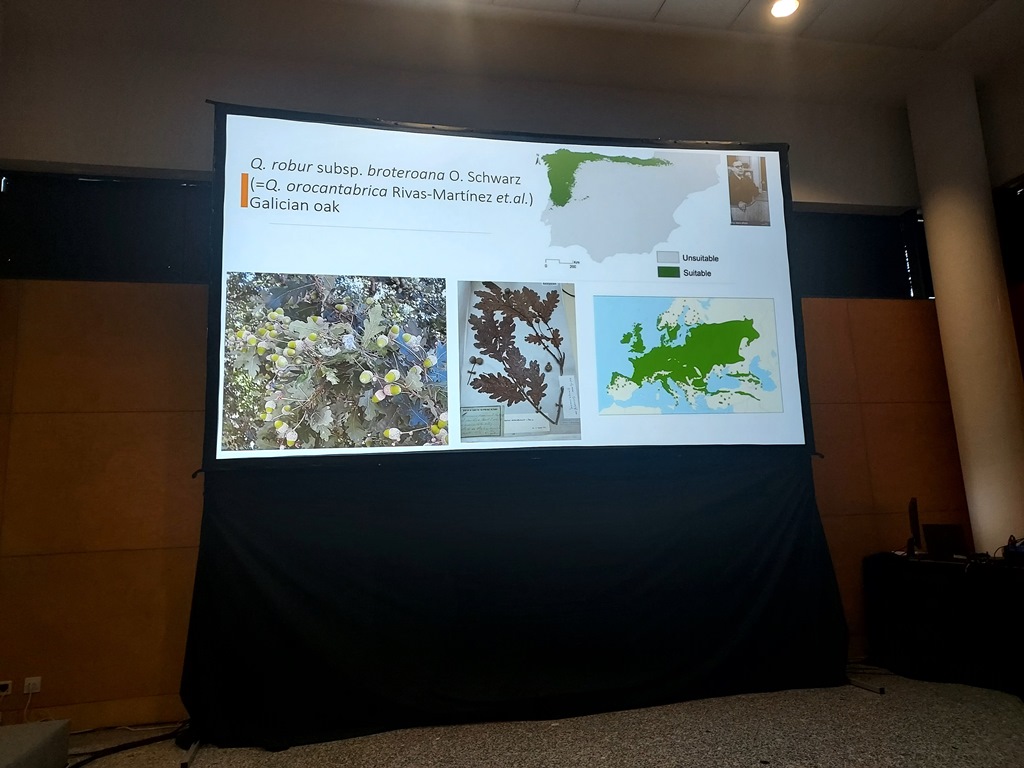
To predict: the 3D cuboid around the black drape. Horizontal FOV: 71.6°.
[{"bbox_3d":[0.192,1.156,4.132,3.880,1.440,0.250,0,-10,-12],"label":"black drape"}]

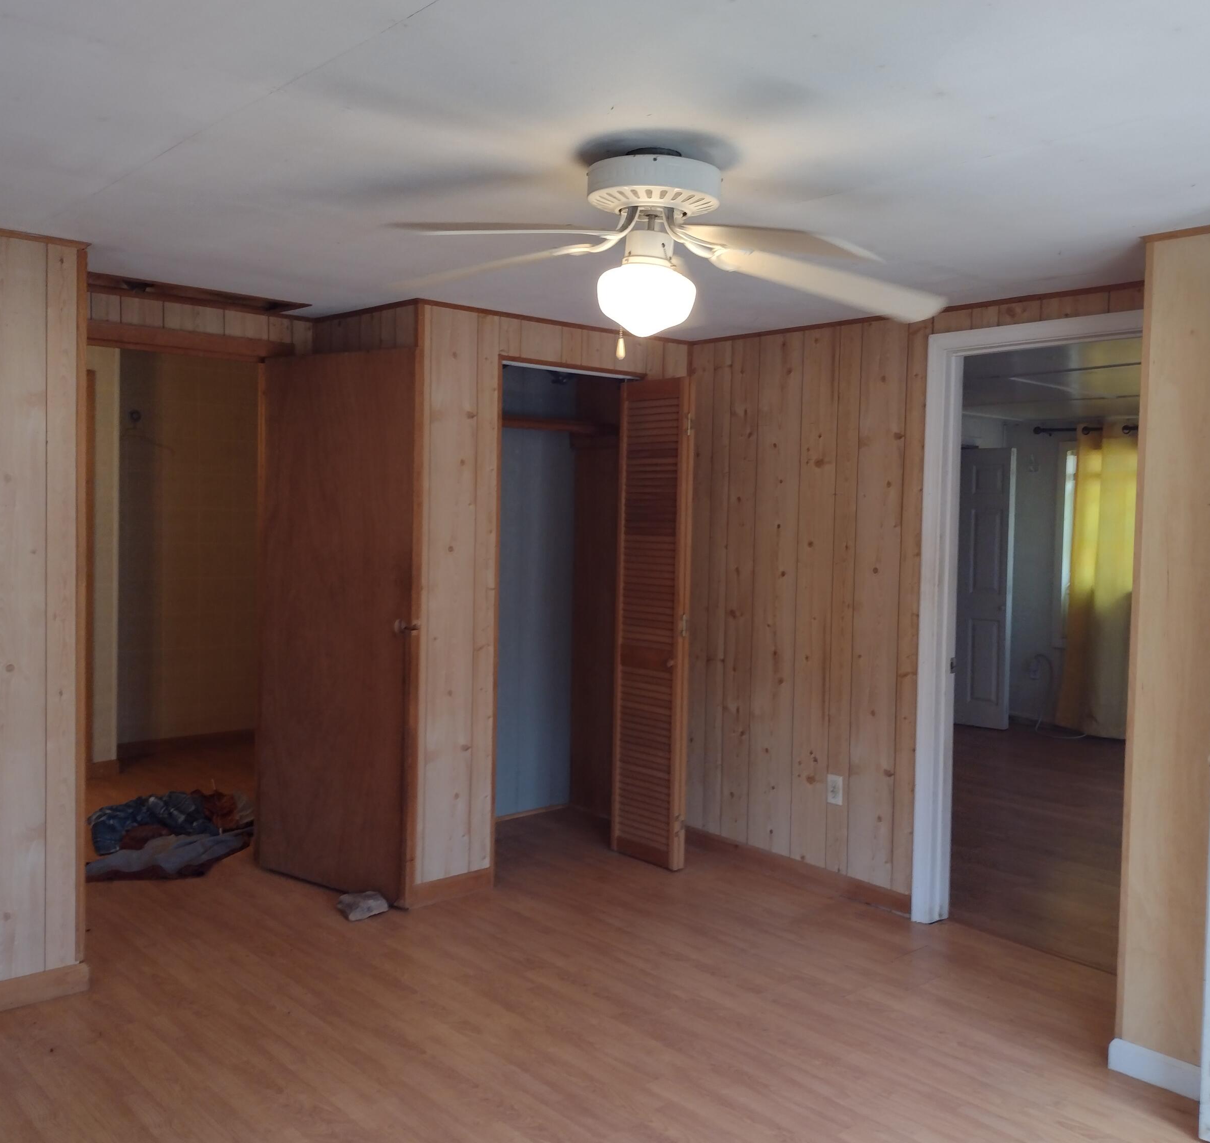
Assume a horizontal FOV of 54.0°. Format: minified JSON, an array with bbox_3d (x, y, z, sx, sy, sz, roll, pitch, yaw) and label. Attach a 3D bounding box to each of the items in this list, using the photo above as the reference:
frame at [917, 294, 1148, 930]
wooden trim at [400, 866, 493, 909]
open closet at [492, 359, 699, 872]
[{"bbox_3d":[1.492,0.234,3.989,0.130,2.128,0.950,-1,3,-41],"label":"frame"},{"bbox_3d":[-0.584,1.193,4.499,0.400,0.087,0.022,-1,3,-41],"label":"wooden trim"},{"bbox_3d":[-0.241,0.195,4.992,0.825,2.055,0.786,-1,3,-41],"label":"open closet"}]

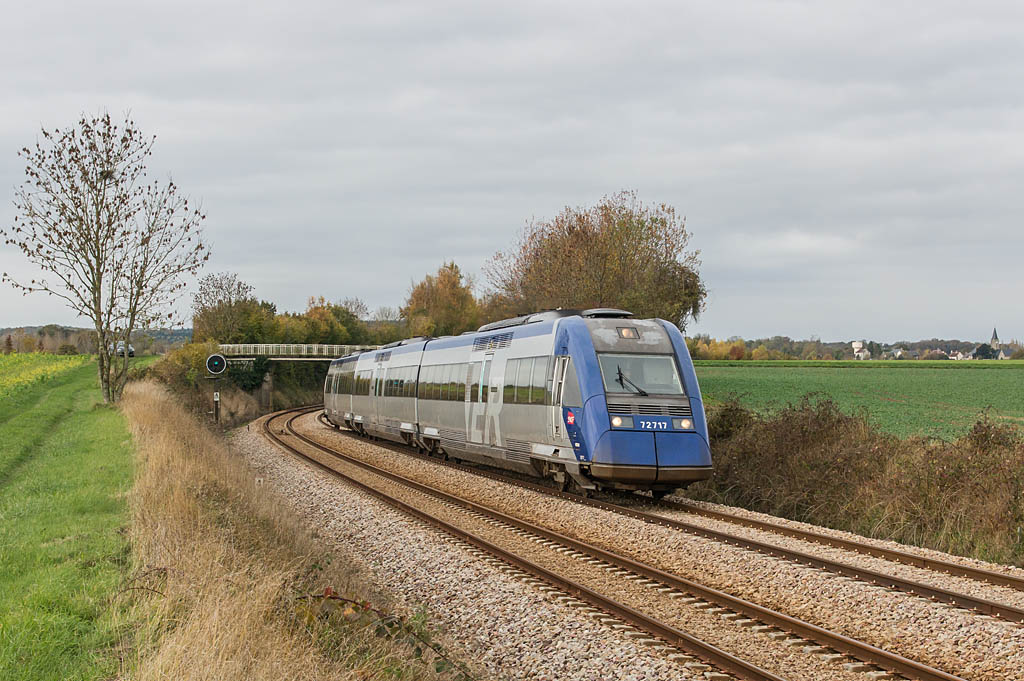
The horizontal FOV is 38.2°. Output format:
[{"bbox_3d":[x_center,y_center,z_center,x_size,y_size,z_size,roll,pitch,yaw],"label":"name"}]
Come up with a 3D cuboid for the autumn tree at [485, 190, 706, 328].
[{"bbox_3d":[4.520,-2.761,80.000,12.020,10.720,10.500,0,-1,0],"label":"autumn tree"}]

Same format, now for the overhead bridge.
[{"bbox_3d":[-21.111,1.214,156.000,19.740,1.790,3.200,0,-1,0],"label":"overhead bridge"}]

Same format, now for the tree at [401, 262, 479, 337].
[{"bbox_3d":[-5.985,-1.899,122.000,6.440,9.080,6.440,0,-1,0],"label":"tree"}]

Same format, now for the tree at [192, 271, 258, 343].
[{"bbox_3d":[-32.568,-3.012,168.000,7.960,9.440,7.500,0,-1,0],"label":"tree"}]

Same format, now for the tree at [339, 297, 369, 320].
[{"bbox_3d":[-23.204,-1.891,215.000,5.240,9.020,5.240,0,-1,0],"label":"tree"}]

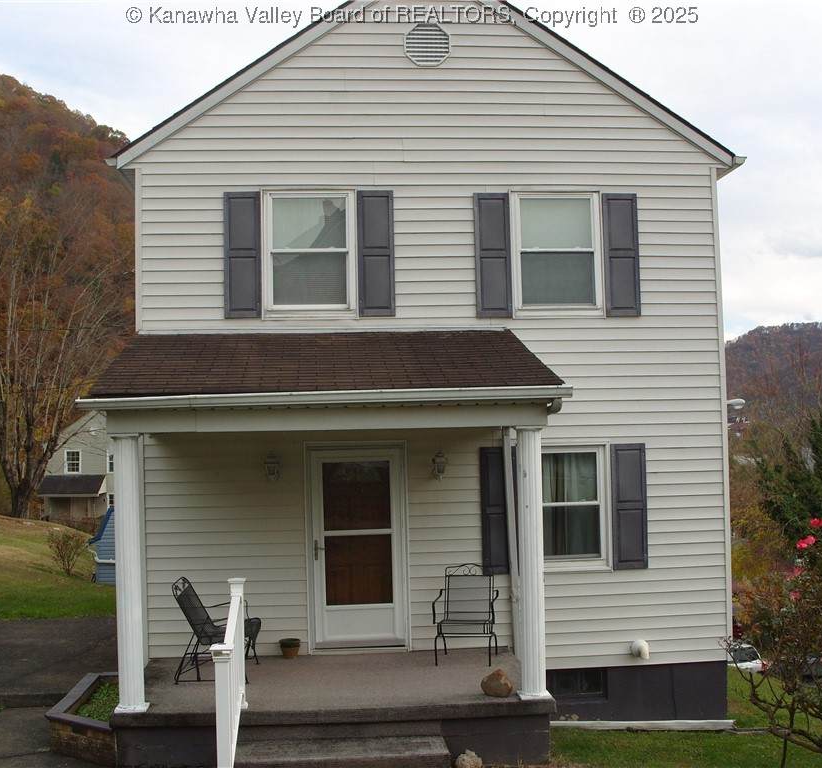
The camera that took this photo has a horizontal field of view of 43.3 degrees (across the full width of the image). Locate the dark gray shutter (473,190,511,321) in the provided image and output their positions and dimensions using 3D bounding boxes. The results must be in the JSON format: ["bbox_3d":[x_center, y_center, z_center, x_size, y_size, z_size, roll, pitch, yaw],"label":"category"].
[{"bbox_3d":[0.860,-1.333,10.745,0.380,1.315,0.045,-1,-3,-4],"label":"dark gray shutter"}]

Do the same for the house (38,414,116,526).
[{"bbox_3d":[-18.357,5.084,62.489,6.400,7.200,9.000,-1,-3,-4],"label":"house"}]

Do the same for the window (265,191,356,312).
[{"bbox_3d":[-1.034,-1.349,10.625,0.950,1.300,0.100,-1,-3,-4],"label":"window"}]

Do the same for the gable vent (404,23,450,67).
[{"bbox_3d":[0.172,-3.548,10.814,0.490,0.500,0.050,-1,-3,-4],"label":"gable vent"}]

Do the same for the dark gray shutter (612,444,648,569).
[{"bbox_3d":[2.269,1.275,10.718,0.380,1.310,0.045,-1,-3,-4],"label":"dark gray shutter"}]

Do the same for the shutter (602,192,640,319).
[{"bbox_3d":[2.213,-1.355,10.851,0.380,1.315,0.045,-1,-3,-4],"label":"shutter"}]

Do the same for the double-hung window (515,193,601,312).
[{"bbox_3d":[1.529,-1.369,10.823,0.950,1.300,0.100,-1,-3,-4],"label":"double-hung window"}]

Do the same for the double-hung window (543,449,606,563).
[{"bbox_3d":[1.580,1.260,10.690,0.950,1.270,0.100,-1,-3,-4],"label":"double-hung window"}]

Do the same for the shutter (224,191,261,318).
[{"bbox_3d":[-1.714,-1.315,10.546,0.380,1.315,0.045,-1,-3,-4],"label":"shutter"}]

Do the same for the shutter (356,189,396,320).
[{"bbox_3d":[-0.362,-1.344,10.651,0.380,1.315,0.045,-1,-3,-4],"label":"shutter"}]

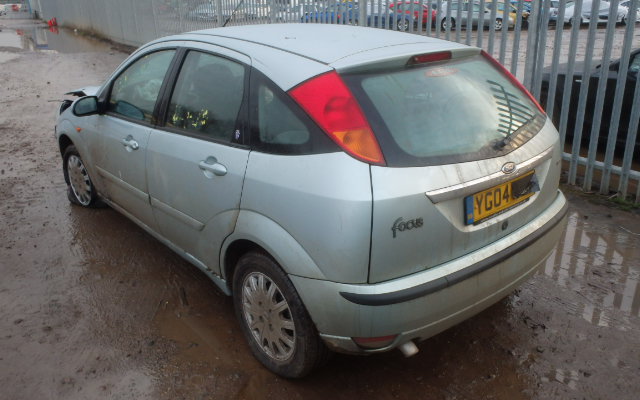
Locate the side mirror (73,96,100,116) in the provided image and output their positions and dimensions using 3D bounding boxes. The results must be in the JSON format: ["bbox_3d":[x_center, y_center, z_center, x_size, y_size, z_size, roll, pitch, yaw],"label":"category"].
[{"bbox_3d":[-1.500,-0.599,3.312,0.200,0.140,0.120,-18,26,-37],"label":"side mirror"}]

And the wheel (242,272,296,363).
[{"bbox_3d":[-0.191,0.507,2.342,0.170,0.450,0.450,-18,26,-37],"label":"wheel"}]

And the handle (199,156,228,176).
[{"bbox_3d":[-0.479,-0.144,2.334,0.055,0.070,0.215,-18,26,-37],"label":"handle"}]

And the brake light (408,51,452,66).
[{"bbox_3d":[0.490,-0.629,2.293,0.280,0.038,0.040,-18,26,-37],"label":"brake light"}]

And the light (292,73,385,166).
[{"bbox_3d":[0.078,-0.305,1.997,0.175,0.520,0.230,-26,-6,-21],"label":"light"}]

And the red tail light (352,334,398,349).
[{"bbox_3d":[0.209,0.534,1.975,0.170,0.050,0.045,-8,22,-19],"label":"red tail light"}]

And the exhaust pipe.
[{"bbox_3d":[0.351,0.588,2.075,0.053,0.053,0.085,-18,26,-37],"label":"exhaust pipe"}]

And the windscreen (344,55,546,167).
[{"bbox_3d":[0.605,-0.404,2.246,1.150,0.080,0.530,-18,65,-37],"label":"windscreen"}]

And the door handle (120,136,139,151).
[{"bbox_3d":[-1.126,-0.332,3.070,0.055,0.070,0.215,-18,26,-37],"label":"door handle"}]

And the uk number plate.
[{"bbox_3d":[0.775,-0.020,2.186,0.520,0.112,0.020,-18,18,-37],"label":"uk number plate"}]

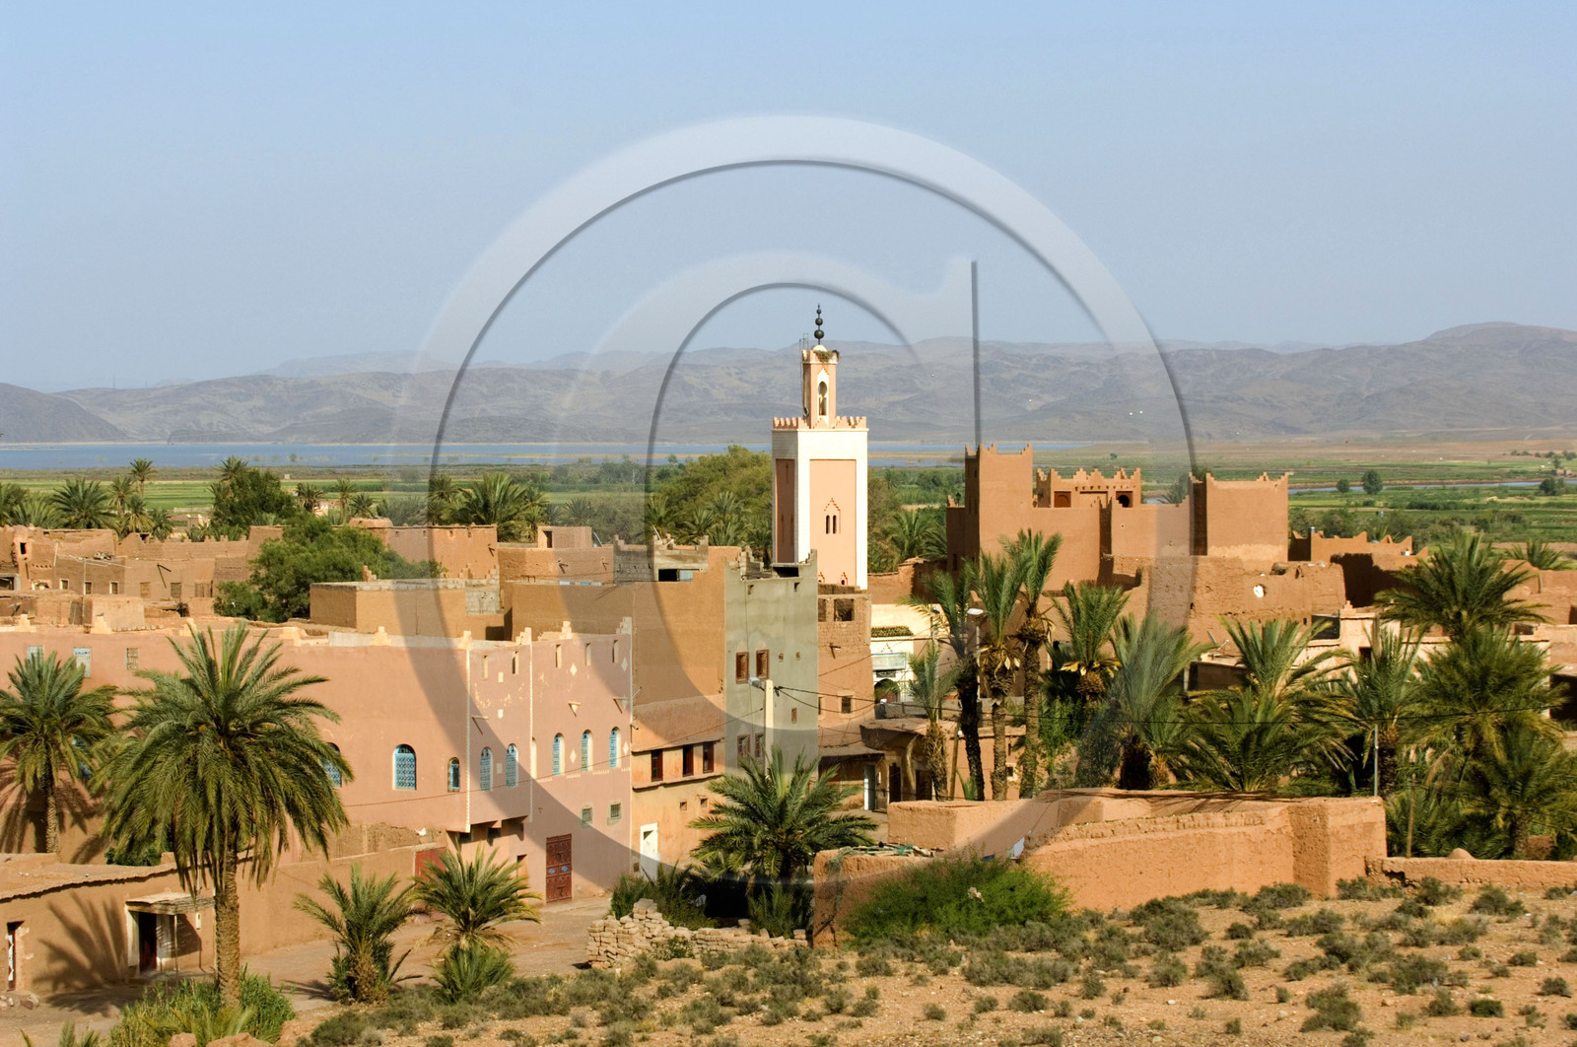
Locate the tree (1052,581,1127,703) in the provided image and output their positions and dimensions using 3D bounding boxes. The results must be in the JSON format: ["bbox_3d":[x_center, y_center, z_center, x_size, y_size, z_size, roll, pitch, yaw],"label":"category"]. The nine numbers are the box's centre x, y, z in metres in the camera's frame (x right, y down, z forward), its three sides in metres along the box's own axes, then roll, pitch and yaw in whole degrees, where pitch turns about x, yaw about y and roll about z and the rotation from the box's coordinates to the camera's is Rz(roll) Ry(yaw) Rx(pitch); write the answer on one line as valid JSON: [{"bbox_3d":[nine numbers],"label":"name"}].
[{"bbox_3d":[14.004,7.501,237.000,3.540,9.580,3.430,0,1,0],"label":"tree"}]

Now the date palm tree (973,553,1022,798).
[{"bbox_3d":[9.466,7.390,230.000,2.380,12.180,2.310,0,1,0],"label":"date palm tree"}]

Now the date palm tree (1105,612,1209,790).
[{"bbox_3d":[15.689,8.212,218.000,4.460,8.820,4.330,0,1,0],"label":"date palm tree"}]

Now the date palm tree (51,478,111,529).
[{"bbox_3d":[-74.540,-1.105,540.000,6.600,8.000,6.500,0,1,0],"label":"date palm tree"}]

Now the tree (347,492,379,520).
[{"bbox_3d":[-70.583,-1.413,850.078,5.200,7.200,5.200,0,1,0],"label":"tree"}]

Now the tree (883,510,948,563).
[{"bbox_3d":[8.961,3.646,365.000,5.010,9.490,4.860,0,1,0],"label":"tree"}]

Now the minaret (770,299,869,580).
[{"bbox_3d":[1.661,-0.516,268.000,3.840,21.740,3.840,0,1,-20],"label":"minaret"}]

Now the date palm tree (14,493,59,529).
[{"bbox_3d":[-86.554,0.878,590.097,5.500,9.000,5.500,0,1,0],"label":"date palm tree"}]

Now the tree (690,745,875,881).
[{"bbox_3d":[-0.203,11.050,187.000,6.750,5.850,6.550,0,1,0],"label":"tree"}]

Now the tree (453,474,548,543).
[{"bbox_3d":[-19.190,2.455,340.000,6.380,11.540,6.190,0,1,0],"label":"tree"}]

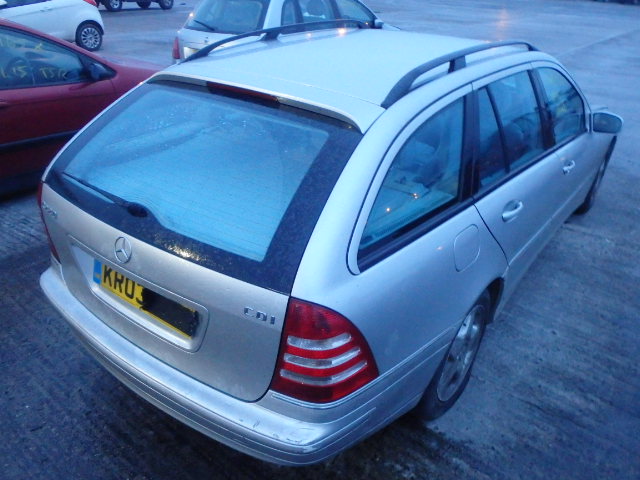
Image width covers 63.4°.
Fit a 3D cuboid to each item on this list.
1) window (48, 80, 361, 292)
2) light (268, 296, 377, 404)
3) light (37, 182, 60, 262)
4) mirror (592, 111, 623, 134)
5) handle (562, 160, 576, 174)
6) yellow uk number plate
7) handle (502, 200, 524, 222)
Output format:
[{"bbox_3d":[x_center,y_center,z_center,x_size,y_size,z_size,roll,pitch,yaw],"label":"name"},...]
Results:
[{"bbox_3d":[-0.437,-0.257,1.729,1.200,0.070,0.600,21,67,30],"label":"window"},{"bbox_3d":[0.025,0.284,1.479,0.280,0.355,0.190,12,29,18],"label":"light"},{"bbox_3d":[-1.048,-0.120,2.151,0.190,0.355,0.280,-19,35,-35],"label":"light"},{"bbox_3d":[1.842,-0.759,3.308,0.185,0.138,0.110,21,33,30],"label":"mirror"},{"bbox_3d":[1.400,-0.405,2.889,0.042,0.036,0.200,21,33,30],"label":"handle"},{"bbox_3d":[-0.602,0.183,1.732,0.520,0.111,0.015,21,20,30],"label":"yellow uk number plate"},{"bbox_3d":[0.809,-0.118,2.157,0.042,0.036,0.200,21,33,30],"label":"handle"}]

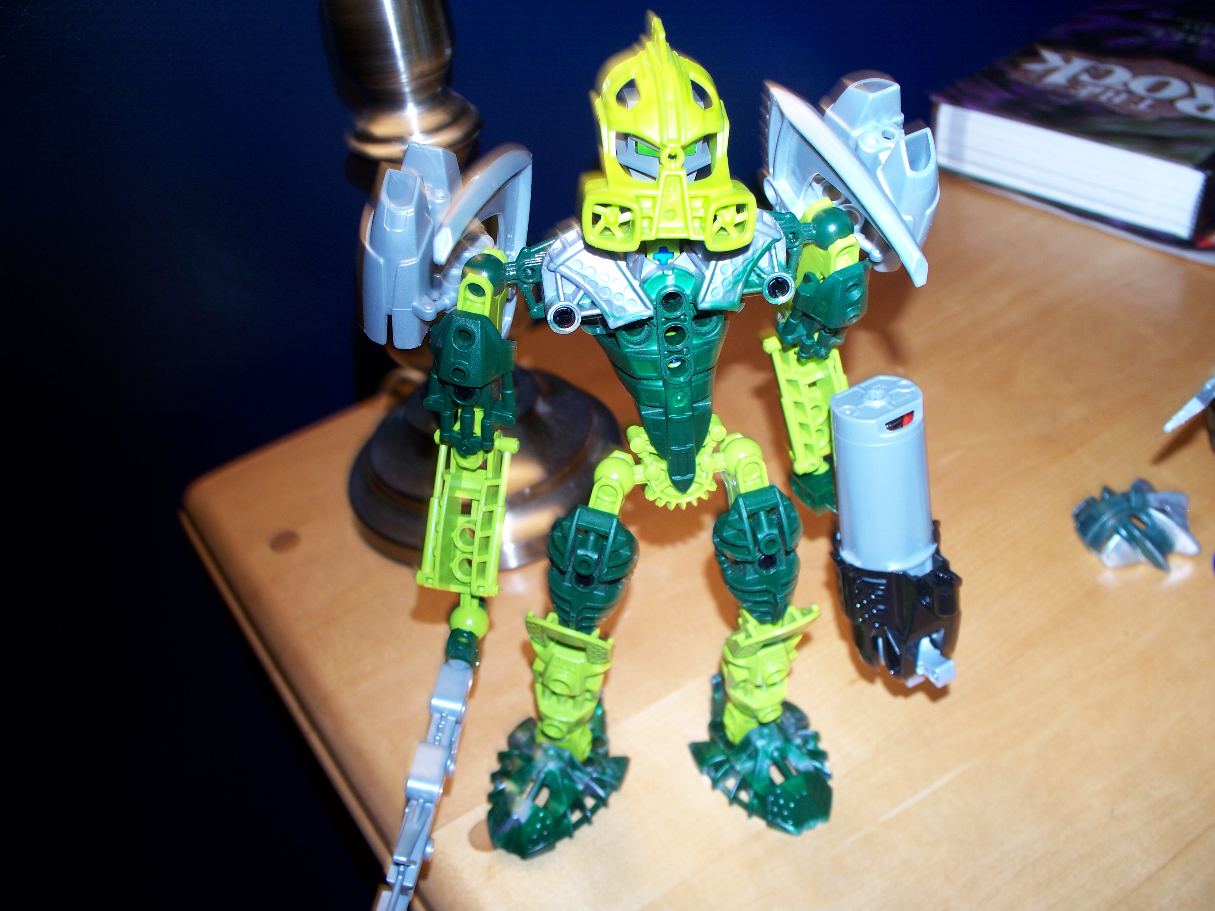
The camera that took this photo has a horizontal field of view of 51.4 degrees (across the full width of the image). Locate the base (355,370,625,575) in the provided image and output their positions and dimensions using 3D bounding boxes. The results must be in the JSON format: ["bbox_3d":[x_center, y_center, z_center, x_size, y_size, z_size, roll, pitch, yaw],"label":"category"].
[{"bbox_3d":[-0.051,-0.010,0.510,0.114,0.049,0.114,-8,40,0],"label":"base"}]

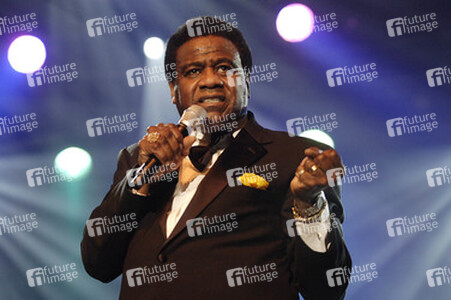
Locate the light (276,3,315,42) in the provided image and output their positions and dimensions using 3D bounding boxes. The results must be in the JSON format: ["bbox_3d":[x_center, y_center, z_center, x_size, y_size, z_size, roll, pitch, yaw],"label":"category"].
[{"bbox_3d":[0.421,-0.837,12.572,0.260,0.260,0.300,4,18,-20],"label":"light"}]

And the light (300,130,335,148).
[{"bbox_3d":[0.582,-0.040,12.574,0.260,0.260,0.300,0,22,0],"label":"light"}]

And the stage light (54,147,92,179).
[{"bbox_3d":[-0.967,0.041,12.570,0.260,0.260,0.300,0,29,0],"label":"stage light"}]

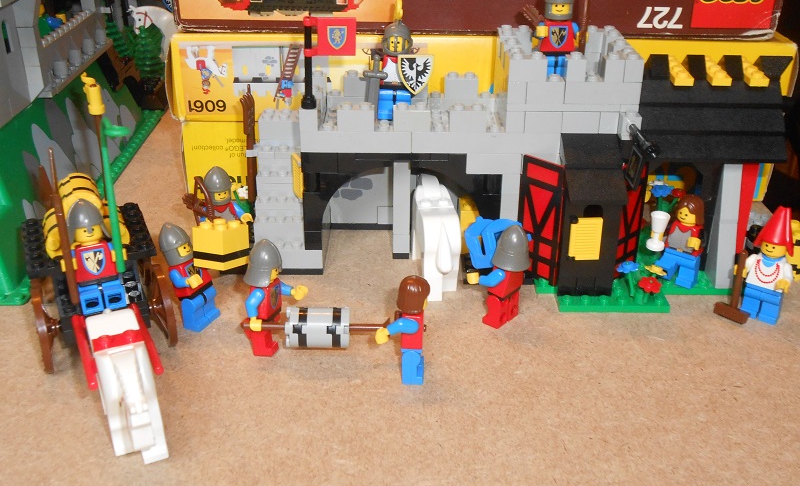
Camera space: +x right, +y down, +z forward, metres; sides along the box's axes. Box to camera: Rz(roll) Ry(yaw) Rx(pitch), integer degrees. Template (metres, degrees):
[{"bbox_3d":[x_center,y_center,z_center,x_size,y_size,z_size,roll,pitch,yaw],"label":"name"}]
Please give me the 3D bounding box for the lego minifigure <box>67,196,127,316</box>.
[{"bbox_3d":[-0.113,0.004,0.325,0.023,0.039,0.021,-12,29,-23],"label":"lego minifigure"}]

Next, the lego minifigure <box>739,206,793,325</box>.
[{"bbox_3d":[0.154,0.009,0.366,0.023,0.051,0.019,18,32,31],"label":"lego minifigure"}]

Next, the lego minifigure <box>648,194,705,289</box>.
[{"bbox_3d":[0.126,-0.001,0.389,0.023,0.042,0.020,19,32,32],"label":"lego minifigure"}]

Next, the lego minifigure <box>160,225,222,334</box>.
[{"bbox_3d":[-0.087,0.012,0.363,0.018,0.045,0.024,4,26,26],"label":"lego minifigure"}]

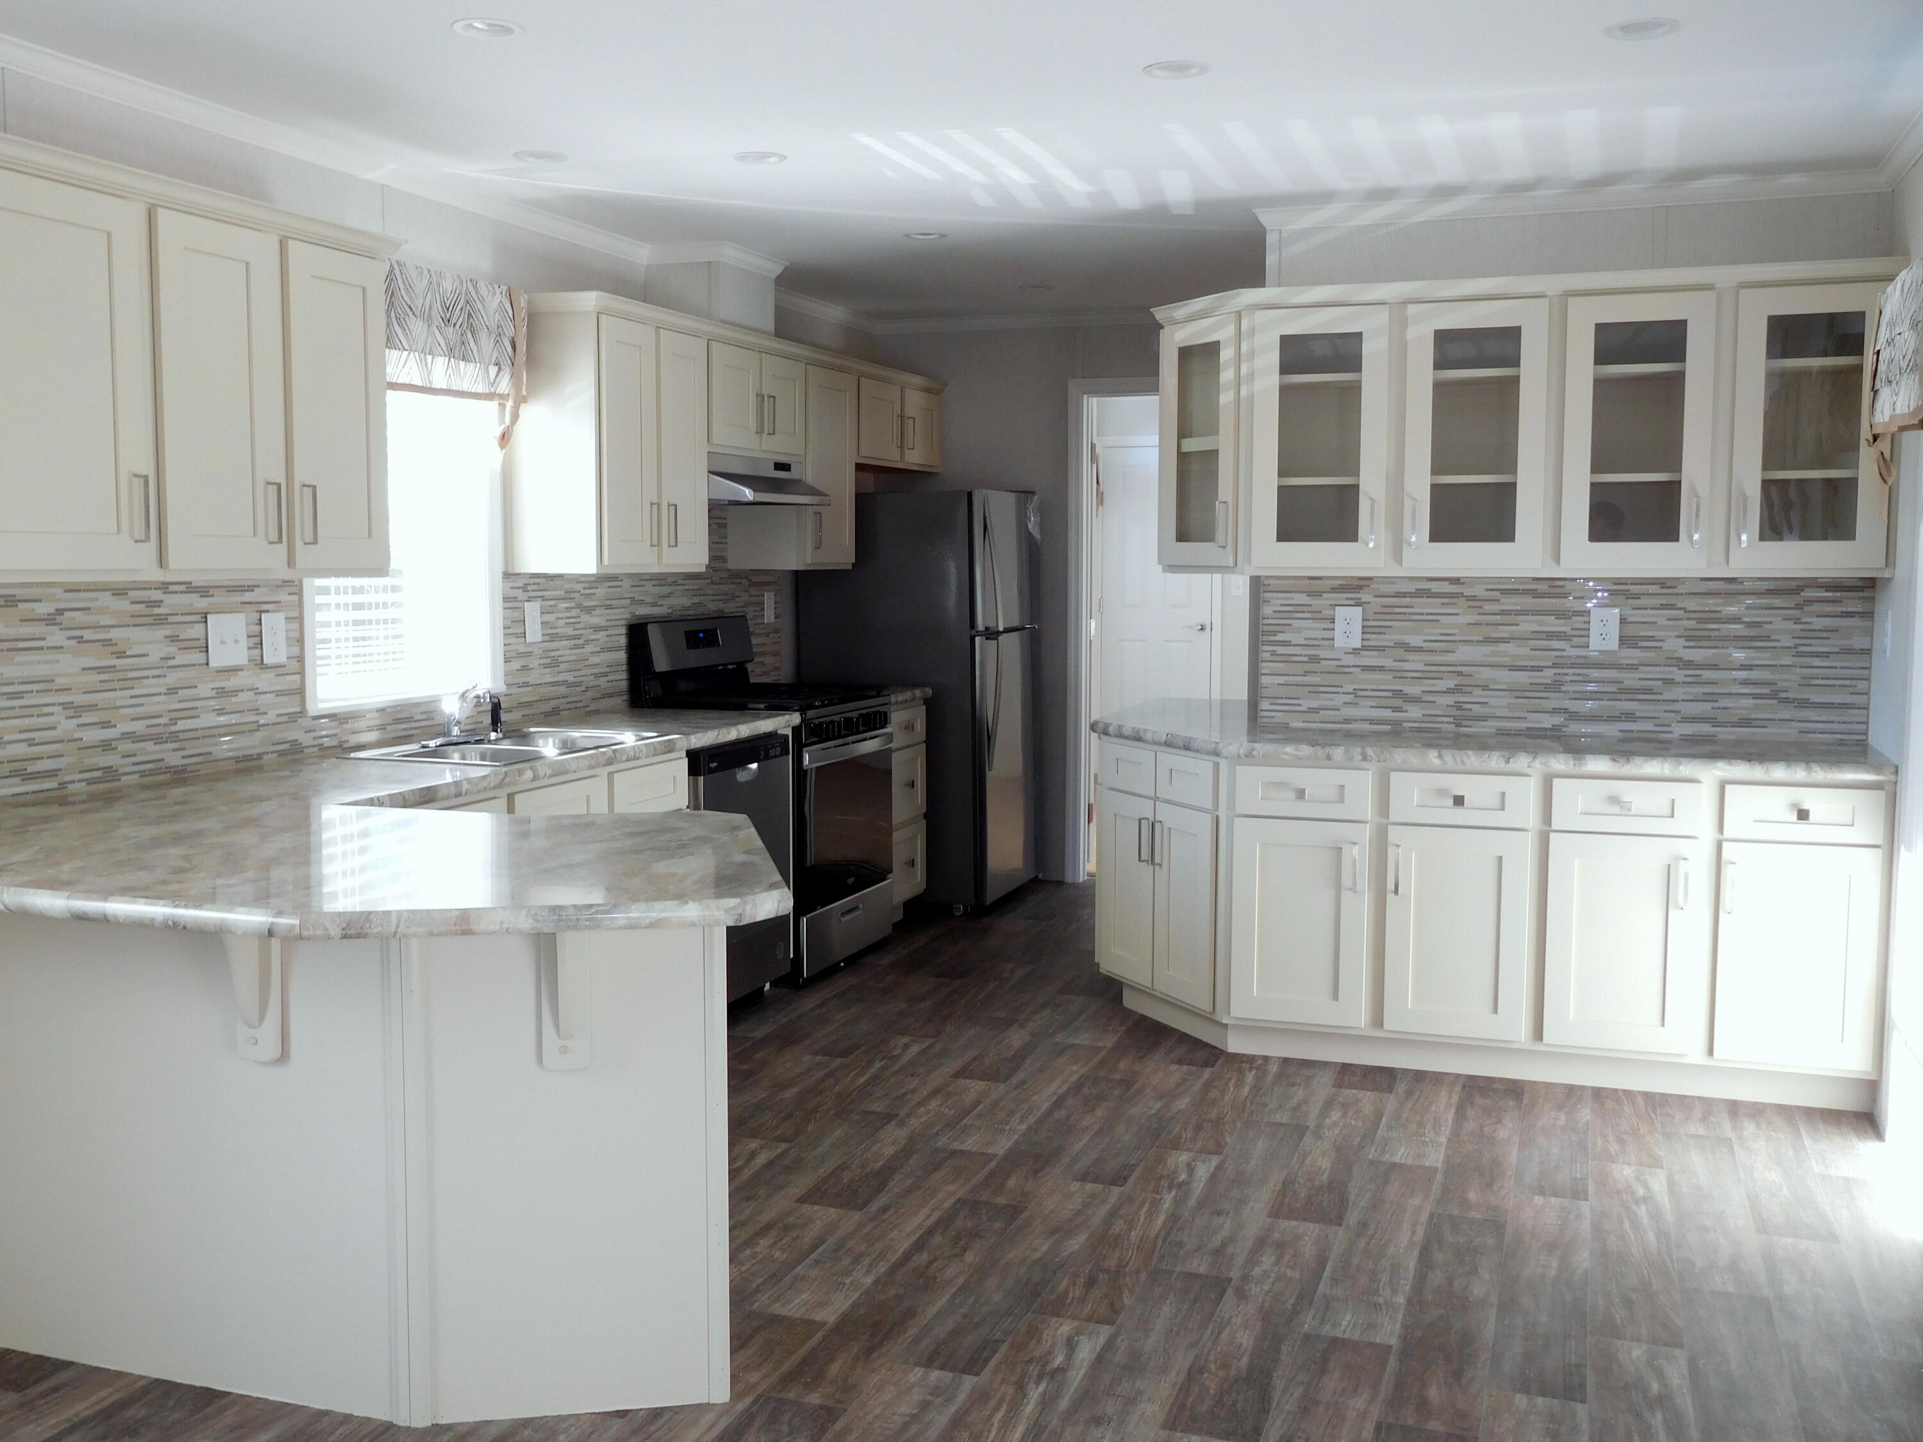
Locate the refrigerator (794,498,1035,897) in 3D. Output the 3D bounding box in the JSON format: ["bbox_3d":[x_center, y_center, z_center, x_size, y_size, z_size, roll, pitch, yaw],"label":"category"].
[{"bbox_3d":[-0.156,-0.096,7.401,0.835,1.685,0.710,2,5,20],"label":"refrigerator"}]

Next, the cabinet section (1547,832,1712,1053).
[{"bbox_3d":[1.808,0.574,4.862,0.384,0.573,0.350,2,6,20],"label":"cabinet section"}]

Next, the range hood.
[{"bbox_3d":[-0.801,-0.847,6.270,0.461,0.162,0.762,2,6,20],"label":"range hood"}]

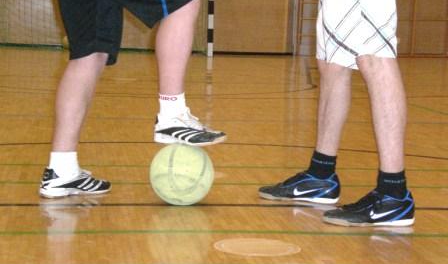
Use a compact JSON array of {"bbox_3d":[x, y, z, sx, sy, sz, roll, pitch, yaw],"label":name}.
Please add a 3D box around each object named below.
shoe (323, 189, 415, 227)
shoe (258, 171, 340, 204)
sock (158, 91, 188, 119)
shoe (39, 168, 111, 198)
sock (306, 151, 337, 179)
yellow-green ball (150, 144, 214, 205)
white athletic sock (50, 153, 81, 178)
[{"bbox_3d":[0.472,0.244,3.630,0.288,0.102,0.104,1,6,-7],"label":"shoe"},{"bbox_3d":[0.276,0.194,4.046,0.288,0.102,0.104,2,6,5],"label":"shoe"},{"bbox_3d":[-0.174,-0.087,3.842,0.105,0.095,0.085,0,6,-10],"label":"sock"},{"bbox_3d":[-0.529,0.176,4.028,0.272,0.100,0.103,-2,7,-26],"label":"shoe"},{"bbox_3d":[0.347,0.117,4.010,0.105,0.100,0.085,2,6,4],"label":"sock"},{"bbox_3d":[-0.142,0.147,3.842,0.217,0.217,0.217,1,6,0],"label":"yellow-green ball"},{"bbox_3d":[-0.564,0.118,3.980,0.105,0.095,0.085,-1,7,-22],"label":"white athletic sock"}]

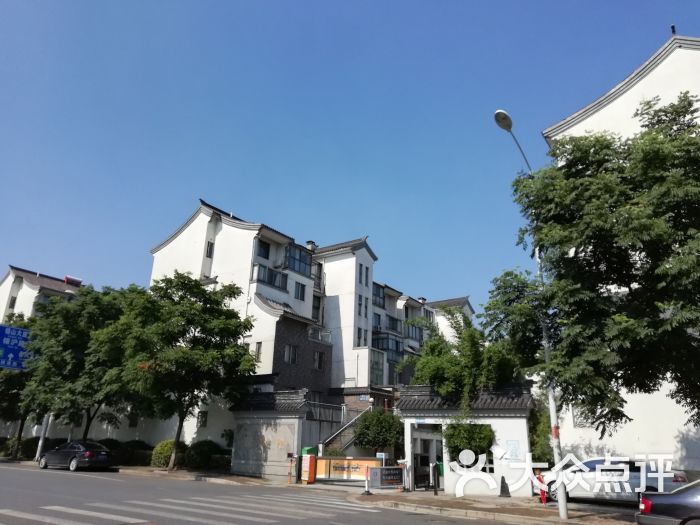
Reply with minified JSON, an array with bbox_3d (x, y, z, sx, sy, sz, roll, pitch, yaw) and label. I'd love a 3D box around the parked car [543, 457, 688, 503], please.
[{"bbox_3d":[8.612,7.309,17.514,4.600,1.460,1.800,-10,-23,31],"label":"parked car"}]

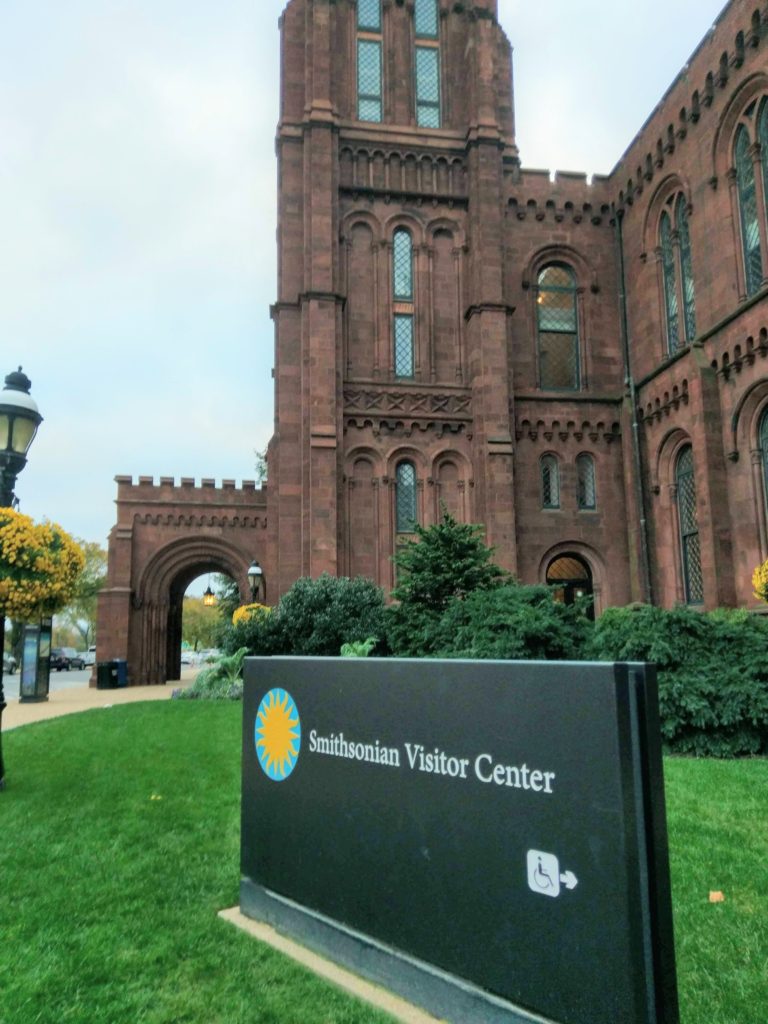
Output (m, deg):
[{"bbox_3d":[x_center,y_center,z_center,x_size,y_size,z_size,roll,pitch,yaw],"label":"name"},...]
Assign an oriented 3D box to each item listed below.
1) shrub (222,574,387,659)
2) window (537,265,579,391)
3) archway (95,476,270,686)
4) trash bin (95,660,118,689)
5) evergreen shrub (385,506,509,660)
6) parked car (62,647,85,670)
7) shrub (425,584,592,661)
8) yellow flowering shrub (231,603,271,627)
[{"bbox_3d":[-2.148,3.460,20.806,4.292,3.431,3.000,1,-10,-6],"label":"shrub"},{"bbox_3d":[6.312,-6.674,27.821,1.420,4.700,0.350,1,-10,-8],"label":"window"},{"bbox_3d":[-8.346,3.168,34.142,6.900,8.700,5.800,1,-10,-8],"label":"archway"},{"bbox_3d":[-10.522,6.229,29.300,0.720,1.040,0.720,1,-10,-8],"label":"trash bin"},{"bbox_3d":[1.454,2.334,17.806,2.617,4.569,2.600,-1,-10,5],"label":"evergreen shrub"},{"bbox_3d":[-24.165,11.338,59.000,1.900,1.750,4.800,1,-10,-8],"label":"parked car"},{"bbox_3d":[2.440,2.801,15.049,3.238,2.681,2.600,-2,-10,9],"label":"shrub"},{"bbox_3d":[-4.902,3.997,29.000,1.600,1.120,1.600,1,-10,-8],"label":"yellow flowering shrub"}]

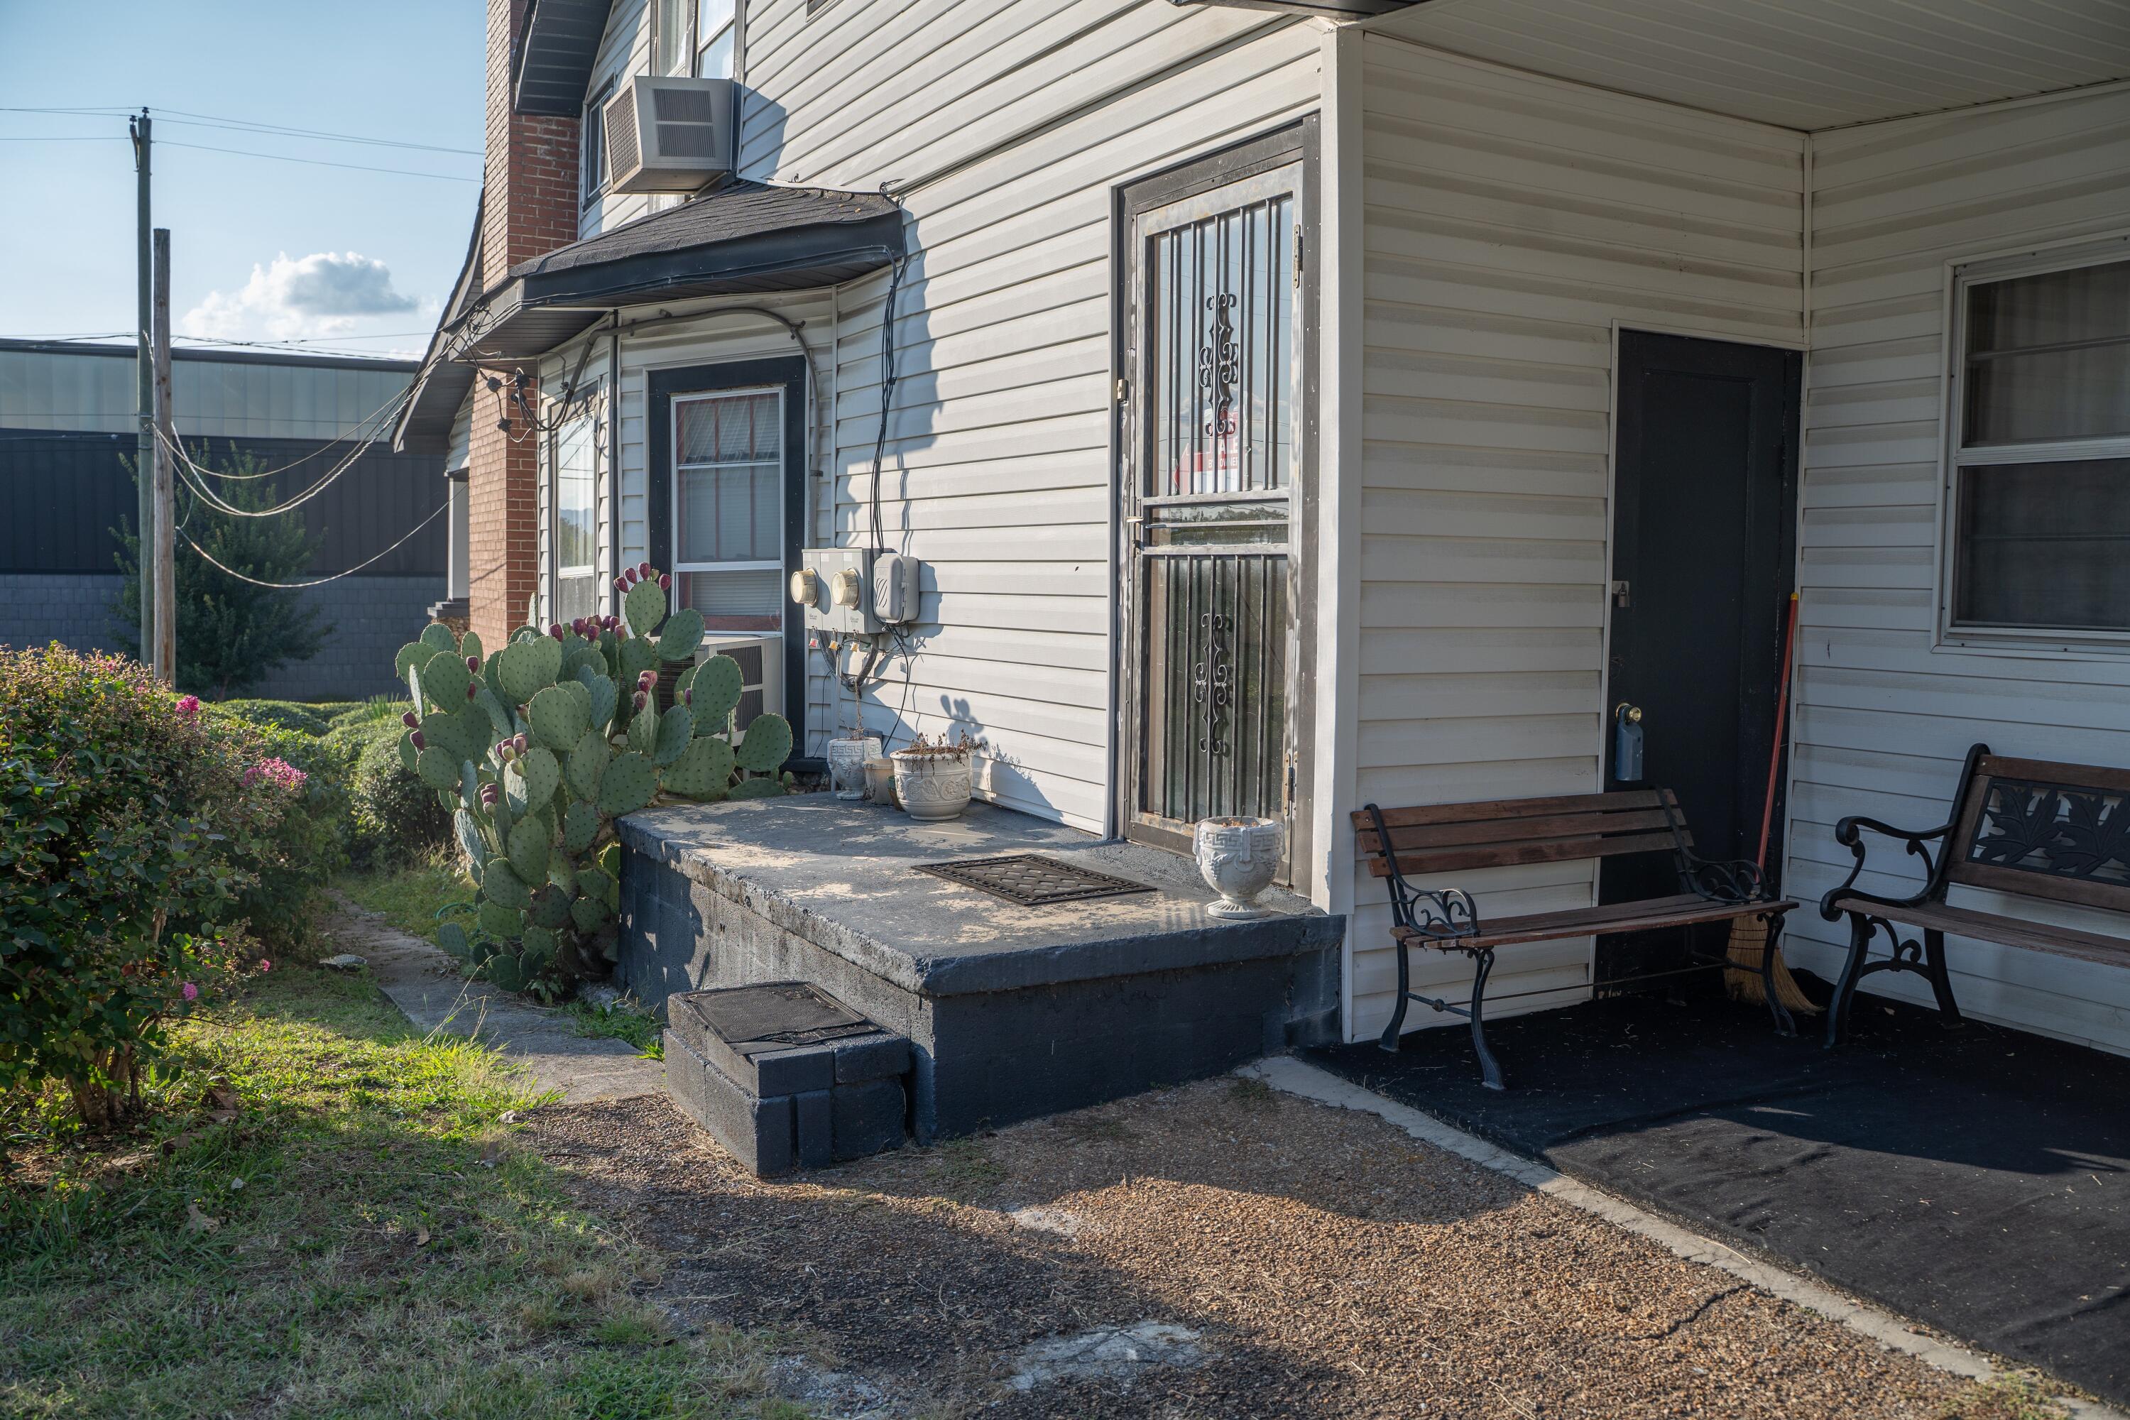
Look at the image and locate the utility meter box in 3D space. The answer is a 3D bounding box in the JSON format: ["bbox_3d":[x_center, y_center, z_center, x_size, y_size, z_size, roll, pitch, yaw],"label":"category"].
[{"bbox_3d":[-1.016,-0.535,7.407,0.255,0.365,0.700,-2,5,-30],"label":"utility meter box"}]

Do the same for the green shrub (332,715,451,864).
[{"bbox_3d":[-3.790,0.451,9.350,0.880,0.880,0.900,-1,5,-22],"label":"green shrub"}]

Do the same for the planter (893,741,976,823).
[{"bbox_3d":[-0.491,0.267,6.075,0.310,0.260,0.310,0,5,-5],"label":"planter"}]

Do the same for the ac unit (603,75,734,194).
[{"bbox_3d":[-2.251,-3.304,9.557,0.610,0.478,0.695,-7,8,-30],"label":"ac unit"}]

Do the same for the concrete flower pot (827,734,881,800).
[{"bbox_3d":[-0.905,0.250,7.122,0.235,0.257,0.235,0,5,-7],"label":"concrete flower pot"}]

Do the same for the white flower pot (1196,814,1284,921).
[{"bbox_3d":[0.512,0.458,4.808,0.262,0.265,0.262,1,5,6],"label":"white flower pot"}]

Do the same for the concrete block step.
[{"bbox_3d":[-0.754,0.946,4.404,0.400,0.283,0.785,-2,5,-30],"label":"concrete block step"}]

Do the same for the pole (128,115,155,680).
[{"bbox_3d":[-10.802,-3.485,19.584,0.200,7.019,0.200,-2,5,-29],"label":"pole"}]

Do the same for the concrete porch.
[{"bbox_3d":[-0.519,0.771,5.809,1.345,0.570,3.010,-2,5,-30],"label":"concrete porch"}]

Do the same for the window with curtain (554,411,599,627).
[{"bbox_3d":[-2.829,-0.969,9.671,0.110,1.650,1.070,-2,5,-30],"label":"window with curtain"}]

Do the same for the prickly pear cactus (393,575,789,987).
[{"bbox_3d":[-1.786,0.198,6.250,1.380,1.490,1.200,-1,5,-16],"label":"prickly pear cactus"}]

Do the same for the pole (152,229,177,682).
[{"bbox_3d":[-9.338,-2.379,17.207,0.190,5.134,0.190,-2,5,-28],"label":"pole"}]

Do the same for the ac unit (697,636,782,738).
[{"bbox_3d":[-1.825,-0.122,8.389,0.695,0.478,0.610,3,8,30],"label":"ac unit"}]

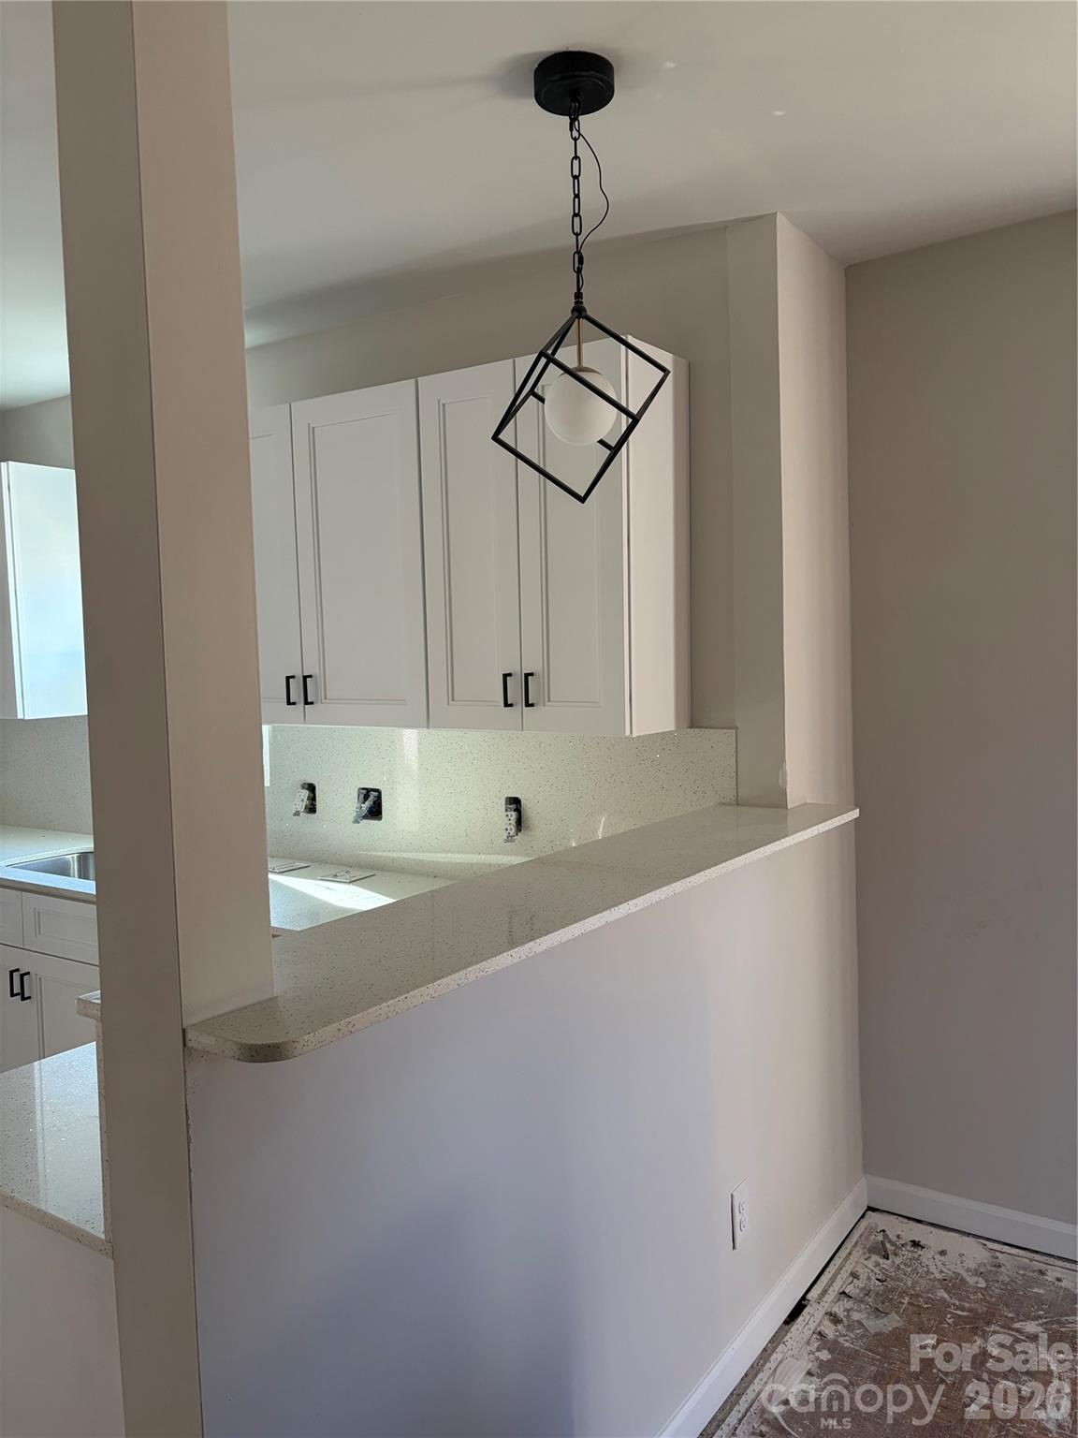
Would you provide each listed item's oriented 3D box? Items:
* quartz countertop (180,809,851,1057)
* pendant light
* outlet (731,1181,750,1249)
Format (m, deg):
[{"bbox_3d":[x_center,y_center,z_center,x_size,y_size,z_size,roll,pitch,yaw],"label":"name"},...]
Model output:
[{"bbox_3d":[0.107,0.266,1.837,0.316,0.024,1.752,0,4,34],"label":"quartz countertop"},{"bbox_3d":[0.071,-0.719,1.817,0.283,0.710,0.298,0,4,34],"label":"pendant light"},{"bbox_3d":[0.414,1.018,2.225,0.009,0.118,0.074,0,4,34],"label":"outlet"}]

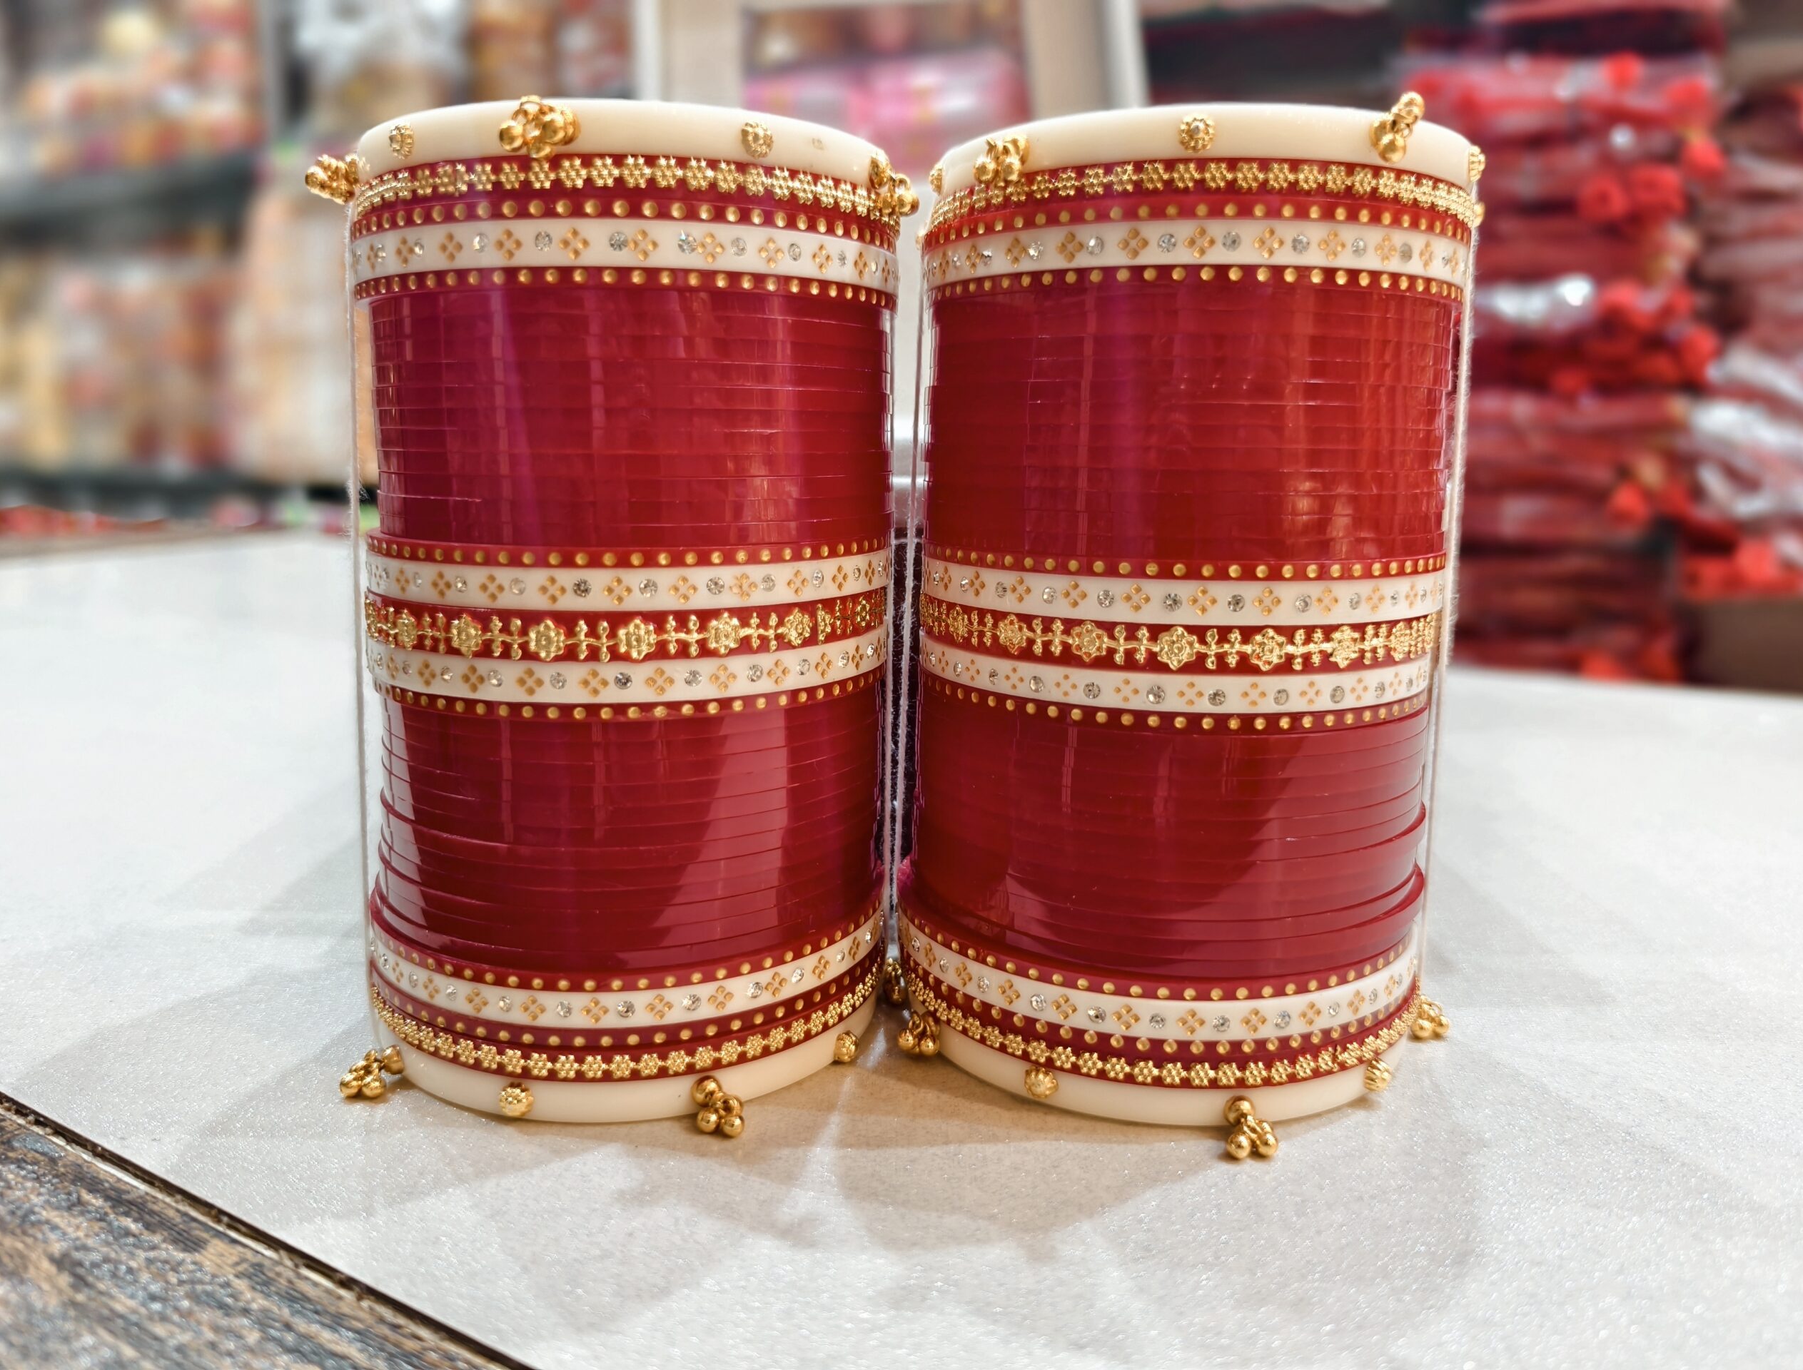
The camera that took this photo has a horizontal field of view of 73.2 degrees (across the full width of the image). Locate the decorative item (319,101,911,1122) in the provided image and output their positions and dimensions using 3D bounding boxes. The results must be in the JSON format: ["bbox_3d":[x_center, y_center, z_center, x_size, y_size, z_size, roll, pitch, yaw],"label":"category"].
[{"bbox_3d":[-0.039,-0.011,0.177,0.078,0.121,0.078,1,11,0],"label":"decorative item"}]

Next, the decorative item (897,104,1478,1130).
[{"bbox_3d":[0.038,-0.010,0.177,0.078,0.121,0.078,1,11,0],"label":"decorative item"}]

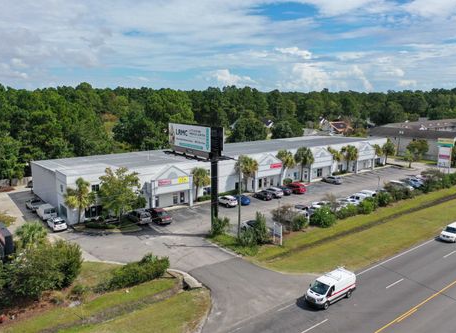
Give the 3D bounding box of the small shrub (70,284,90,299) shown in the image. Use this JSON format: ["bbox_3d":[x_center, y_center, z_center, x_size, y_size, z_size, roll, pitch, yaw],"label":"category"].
[{"bbox_3d":[-14.136,11.825,36.984,1.540,1.030,1.380,-8,13,-37],"label":"small shrub"}]

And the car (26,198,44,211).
[{"bbox_3d":[-34.168,6.141,68.552,1.920,1.680,5.300,-7,12,-37],"label":"car"}]

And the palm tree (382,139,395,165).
[{"bbox_3d":[44.366,-4.304,107.242,3.500,7.400,3.500,0,10,0],"label":"palm tree"}]

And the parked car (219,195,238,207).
[{"bbox_3d":[-0.435,5.887,67.898,1.830,1.580,4.500,-8,13,-37],"label":"parked car"}]

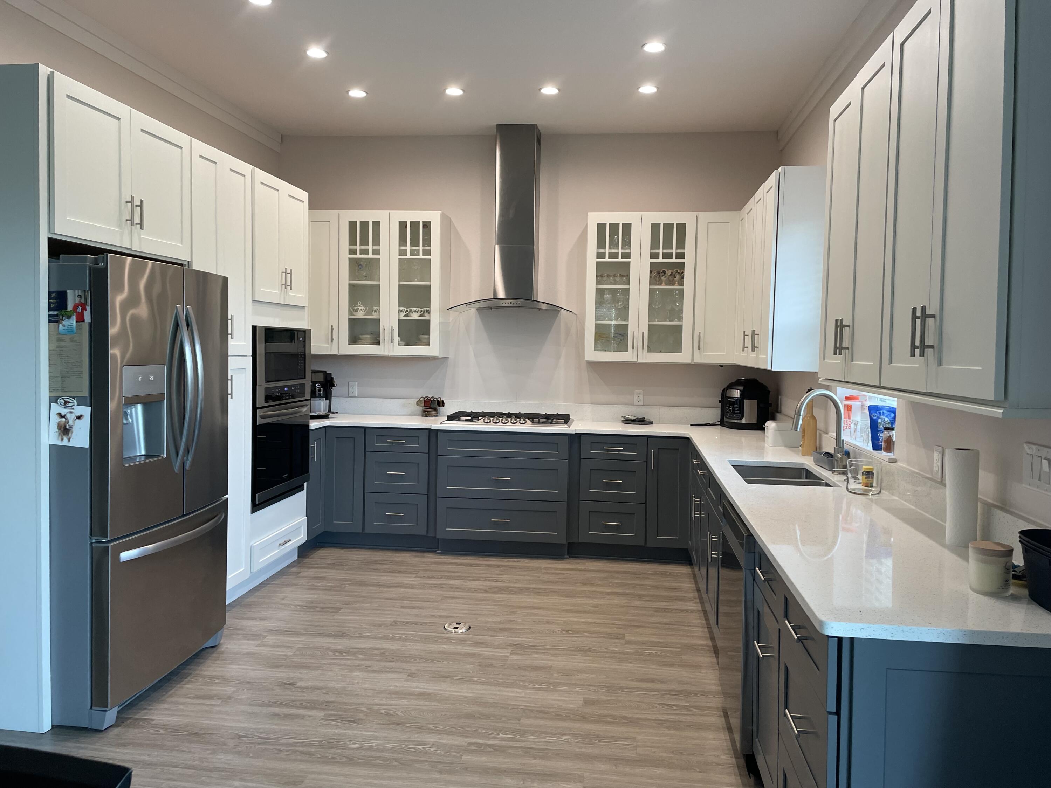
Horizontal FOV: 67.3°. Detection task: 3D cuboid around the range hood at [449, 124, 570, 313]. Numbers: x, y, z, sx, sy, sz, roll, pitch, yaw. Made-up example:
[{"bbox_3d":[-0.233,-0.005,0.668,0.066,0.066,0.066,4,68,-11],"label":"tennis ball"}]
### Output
[{"bbox_3d":[-0.056,-1.264,5.770,0.917,1.375,0.500,2,3,7],"label":"range hood"}]

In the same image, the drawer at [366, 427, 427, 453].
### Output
[{"bbox_3d":[-0.875,0.319,5.818,0.451,0.159,0.540,1,3,7],"label":"drawer"}]

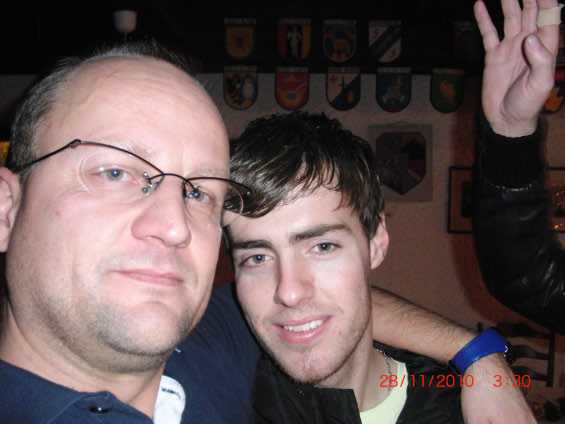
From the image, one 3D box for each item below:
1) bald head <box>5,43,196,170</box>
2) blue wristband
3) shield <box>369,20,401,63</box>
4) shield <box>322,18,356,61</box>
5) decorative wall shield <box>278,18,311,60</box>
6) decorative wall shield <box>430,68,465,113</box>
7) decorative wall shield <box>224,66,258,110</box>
[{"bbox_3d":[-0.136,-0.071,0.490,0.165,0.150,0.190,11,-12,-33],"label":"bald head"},{"bbox_3d":[0.230,0.166,0.710,0.066,0.028,0.055,-37,-25,0],"label":"blue wristband"},{"bbox_3d":[0.570,-0.938,3.330,0.188,0.242,0.020,0,2,0],"label":"shield"},{"bbox_3d":[0.320,-0.940,3.330,0.188,0.242,0.020,0,2,0],"label":"shield"},{"bbox_3d":[0.069,-0.948,3.330,0.188,0.242,0.020,0,2,0],"label":"decorative wall shield"},{"bbox_3d":[0.897,-0.658,3.270,0.188,0.242,0.020,0,2,0],"label":"decorative wall shield"},{"bbox_3d":[-0.226,-0.676,3.300,0.188,0.242,0.020,0,2,0],"label":"decorative wall shield"}]

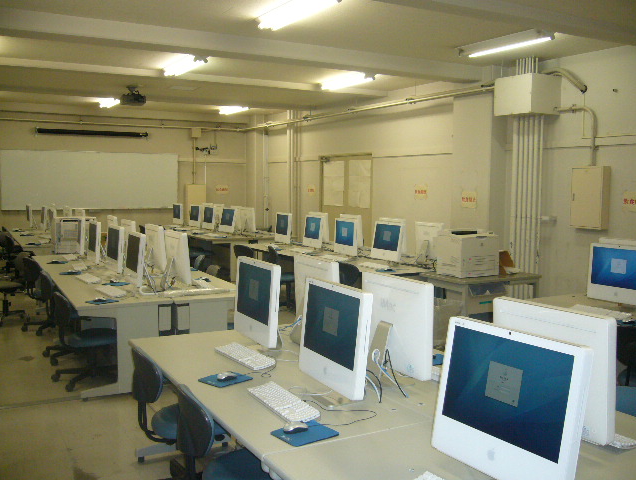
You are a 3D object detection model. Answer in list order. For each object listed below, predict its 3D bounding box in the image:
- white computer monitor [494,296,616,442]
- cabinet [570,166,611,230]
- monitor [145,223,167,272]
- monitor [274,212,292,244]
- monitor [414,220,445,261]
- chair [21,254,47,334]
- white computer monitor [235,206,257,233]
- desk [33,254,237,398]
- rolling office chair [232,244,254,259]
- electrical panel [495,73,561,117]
[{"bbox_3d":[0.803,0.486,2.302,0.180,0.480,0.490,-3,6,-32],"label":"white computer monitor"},{"bbox_3d":[3.005,-0.463,7.143,0.125,0.670,0.405,-2,6,-28],"label":"cabinet"},{"bbox_3d":[-1.613,0.117,6.144,0.185,0.472,0.493,-2,5,-29],"label":"monitor"},{"bbox_3d":[-0.446,-0.142,9.340,0.185,0.472,0.493,-2,5,-24],"label":"monitor"},{"bbox_3d":[1.161,0.066,6.725,0.180,0.455,0.490,-2,6,-28],"label":"monitor"},{"bbox_3d":[-2.763,0.567,6.729,0.570,0.790,0.550,-3,6,-29],"label":"chair"},{"bbox_3d":[-1.154,-0.317,10.890,0.180,0.455,0.490,-2,6,-28],"label":"white computer monitor"},{"bbox_3d":[-1.950,0.656,6.556,1.400,0.680,3.600,-2,6,-28],"label":"desk"},{"bbox_3d":[-0.846,0.424,9.061,0.570,0.730,0.550,-4,7,-40],"label":"rolling office chair"},{"bbox_3d":[2.479,-1.695,7.675,0.454,0.450,0.585,-2,6,-28],"label":"electrical panel"}]

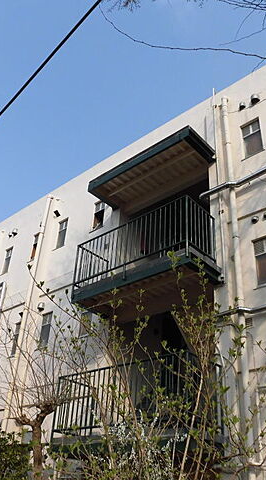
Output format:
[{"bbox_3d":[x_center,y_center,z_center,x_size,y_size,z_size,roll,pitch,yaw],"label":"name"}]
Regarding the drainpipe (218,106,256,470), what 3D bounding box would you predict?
[{"bbox_3d":[1.770,0.290,7.530,0.119,8.209,0.119,-23,-42,36],"label":"drainpipe"}]

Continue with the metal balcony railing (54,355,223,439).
[{"bbox_3d":[-0.022,2.662,7.150,2.788,1.045,0.895,-23,-42,36],"label":"metal balcony railing"}]

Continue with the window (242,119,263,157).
[{"bbox_3d":[2.361,-1.983,8.764,0.412,0.895,0.102,-23,-42,36],"label":"window"}]

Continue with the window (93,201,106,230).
[{"bbox_3d":[-0.870,-0.656,11.778,0.403,0.926,0.130,-23,-40,37],"label":"window"}]

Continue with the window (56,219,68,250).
[{"bbox_3d":[-1.898,-0.156,12.059,0.406,0.895,0.102,-23,-42,36],"label":"window"}]

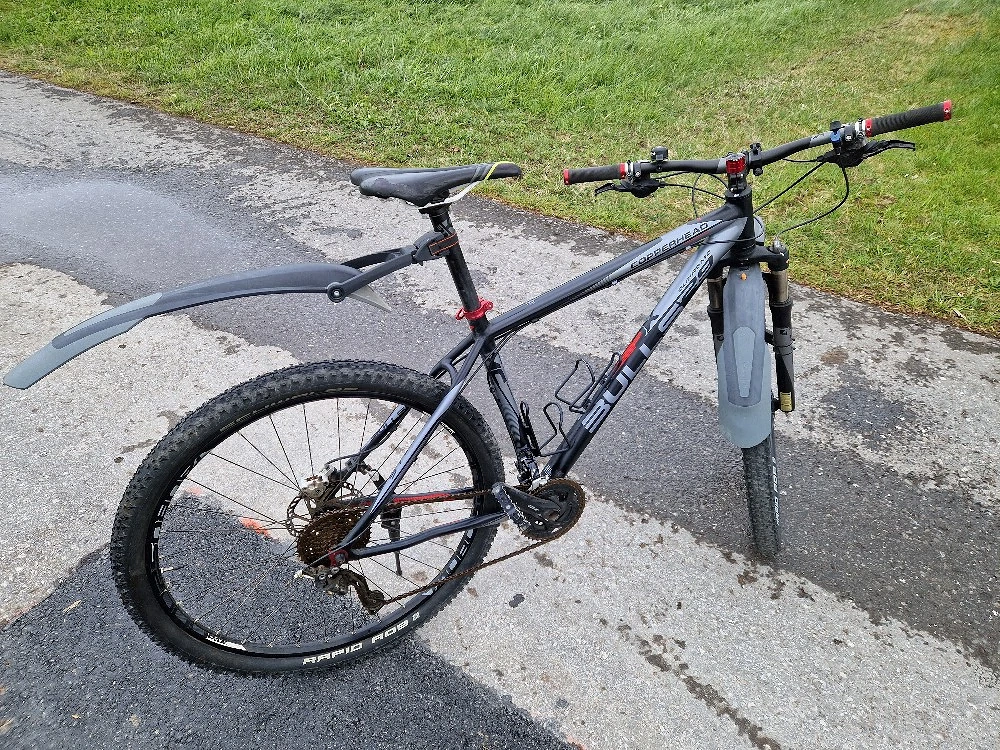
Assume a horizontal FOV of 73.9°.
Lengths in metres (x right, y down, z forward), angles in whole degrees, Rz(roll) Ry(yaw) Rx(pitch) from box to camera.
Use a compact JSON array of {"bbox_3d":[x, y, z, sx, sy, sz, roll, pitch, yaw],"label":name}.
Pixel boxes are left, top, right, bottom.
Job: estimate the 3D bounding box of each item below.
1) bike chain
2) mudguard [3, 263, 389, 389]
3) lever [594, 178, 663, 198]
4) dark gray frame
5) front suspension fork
[{"bbox_3d":[-0.064,0.344,1.377,0.548,0.256,0.030,-11,32,-21],"label":"bike chain"},{"bbox_3d":[-0.439,-0.086,0.996,0.547,0.139,0.094,-11,32,-21],"label":"mudguard"},{"bbox_3d":[0.282,-0.411,1.449,0.156,0.032,0.058,-4,30,23],"label":"lever"},{"bbox_3d":[0.096,0.003,1.325,0.959,0.660,0.149,-11,32,-21],"label":"dark gray frame"},{"bbox_3d":[0.595,-0.082,1.560,0.179,0.544,0.103,-4,40,23],"label":"front suspension fork"}]

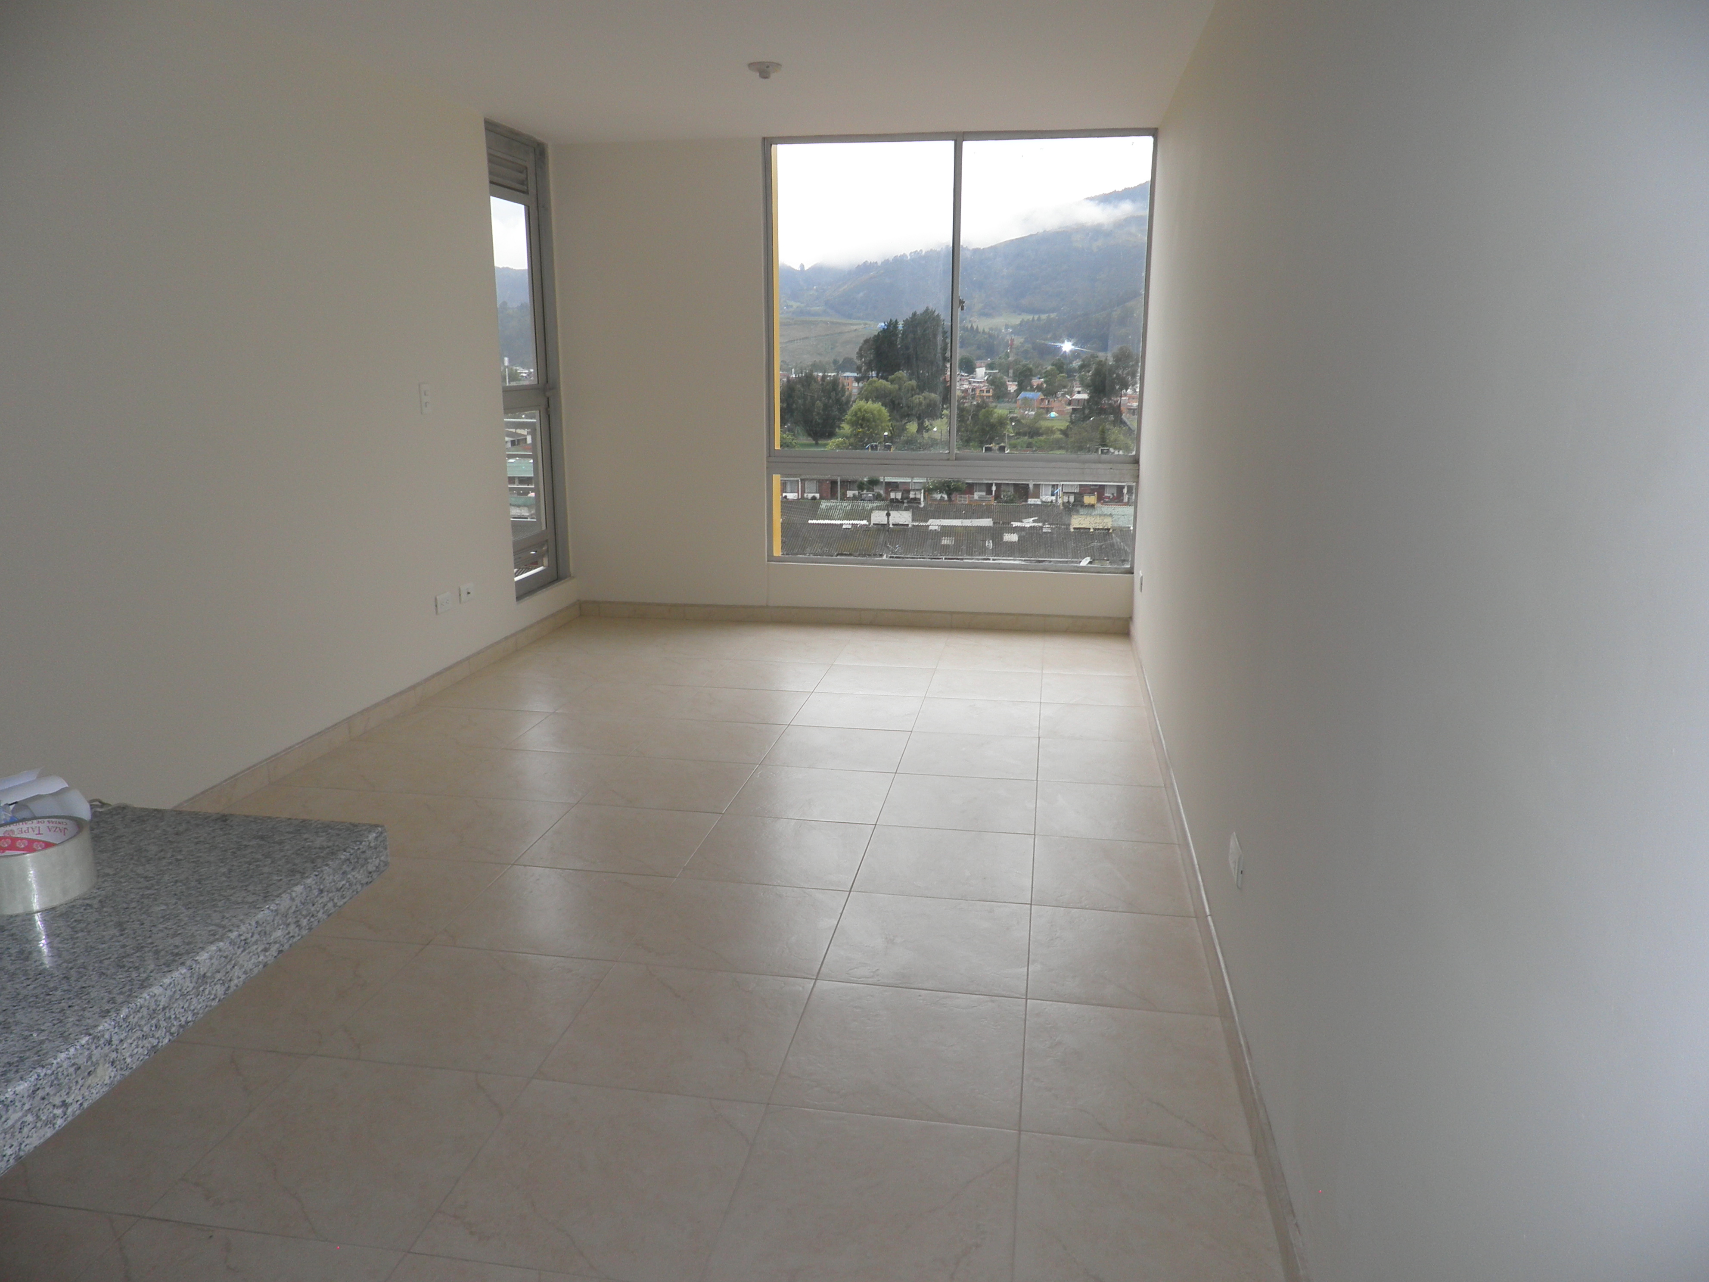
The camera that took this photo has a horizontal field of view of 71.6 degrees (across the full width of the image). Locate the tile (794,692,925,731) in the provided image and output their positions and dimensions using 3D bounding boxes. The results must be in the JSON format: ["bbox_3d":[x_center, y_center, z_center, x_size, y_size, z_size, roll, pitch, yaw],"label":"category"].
[{"bbox_3d":[0.027,0.275,4.587,0.452,0.010,0.452,2,13,9],"label":"tile"}]

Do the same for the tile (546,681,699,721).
[{"bbox_3d":[-0.878,0.239,4.750,0.454,0.012,0.454,2,13,9],"label":"tile"}]

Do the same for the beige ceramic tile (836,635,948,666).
[{"bbox_3d":[0.174,0.064,5.418,0.450,0.012,0.460,2,13,9],"label":"beige ceramic tile"}]

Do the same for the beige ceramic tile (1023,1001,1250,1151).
[{"bbox_3d":[0.526,0.824,2.268,0.398,0.010,0.452,2,13,9],"label":"beige ceramic tile"}]

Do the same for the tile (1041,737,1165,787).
[{"bbox_3d":[0.812,0.408,3.958,0.405,0.012,0.450,2,13,9],"label":"tile"}]

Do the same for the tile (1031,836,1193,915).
[{"bbox_3d":[0.675,0.622,3.151,0.395,0.012,0.454,2,13,9],"label":"tile"}]

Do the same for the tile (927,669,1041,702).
[{"bbox_3d":[0.549,0.188,4.936,0.456,0.010,0.447,2,14,9],"label":"tile"}]

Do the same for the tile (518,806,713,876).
[{"bbox_3d":[-0.649,0.565,3.361,0.454,0.012,0.454,2,13,9],"label":"tile"}]

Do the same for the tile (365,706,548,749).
[{"bbox_3d":[-1.410,0.321,4.366,0.456,0.010,0.447,2,14,9],"label":"tile"}]

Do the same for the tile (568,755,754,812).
[{"bbox_3d":[-0.578,0.462,3.789,0.456,0.010,0.447,2,14,9],"label":"tile"}]

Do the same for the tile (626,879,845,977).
[{"bbox_3d":[-0.273,0.688,2.854,0.456,0.010,0.447,2,14,9],"label":"tile"}]

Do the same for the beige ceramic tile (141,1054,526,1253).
[{"bbox_3d":[-0.873,0.878,2.064,0.456,0.010,0.447,2,14,9],"label":"beige ceramic tile"}]

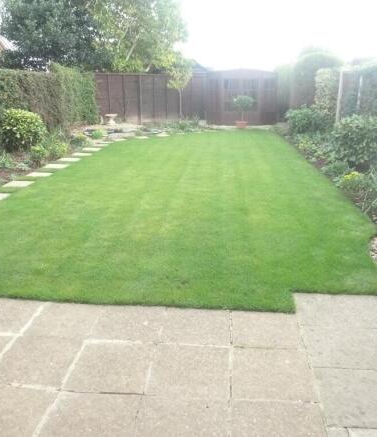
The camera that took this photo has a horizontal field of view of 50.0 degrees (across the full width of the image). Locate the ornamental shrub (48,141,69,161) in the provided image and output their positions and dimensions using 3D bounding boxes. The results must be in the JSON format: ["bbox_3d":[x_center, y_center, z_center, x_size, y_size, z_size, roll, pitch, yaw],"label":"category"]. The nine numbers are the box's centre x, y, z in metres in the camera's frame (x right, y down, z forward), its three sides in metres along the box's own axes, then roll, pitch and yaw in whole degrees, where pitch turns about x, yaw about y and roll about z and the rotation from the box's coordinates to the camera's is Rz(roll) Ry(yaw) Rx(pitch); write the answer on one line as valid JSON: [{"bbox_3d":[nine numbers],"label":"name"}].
[{"bbox_3d":[-2.734,-1.434,8.511,0.403,0.383,0.403,1,19,6],"label":"ornamental shrub"}]

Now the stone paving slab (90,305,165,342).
[{"bbox_3d":[-0.416,0.742,2.777,0.460,0.050,0.440,2,19,5],"label":"stone paving slab"}]

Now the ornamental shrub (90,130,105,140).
[{"bbox_3d":[-2.547,-2.326,11.322,0.428,0.246,0.428,1,19,6],"label":"ornamental shrub"}]

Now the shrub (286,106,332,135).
[{"bbox_3d":[3.796,-3.116,12.787,1.350,0.860,1.200,2,19,5],"label":"shrub"}]

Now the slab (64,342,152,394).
[{"bbox_3d":[-0.442,0.872,2.364,0.443,0.050,0.432,1,19,6],"label":"slab"}]

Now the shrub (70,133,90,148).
[{"bbox_3d":[-2.676,-1.939,9.967,0.480,0.400,0.460,2,19,5],"label":"shrub"}]

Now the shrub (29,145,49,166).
[{"bbox_3d":[-2.913,-1.234,7.909,0.320,0.399,0.320,1,19,6],"label":"shrub"}]

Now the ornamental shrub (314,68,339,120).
[{"bbox_3d":[4.509,-3.835,13.217,0.750,1.950,0.750,2,19,5],"label":"ornamental shrub"}]

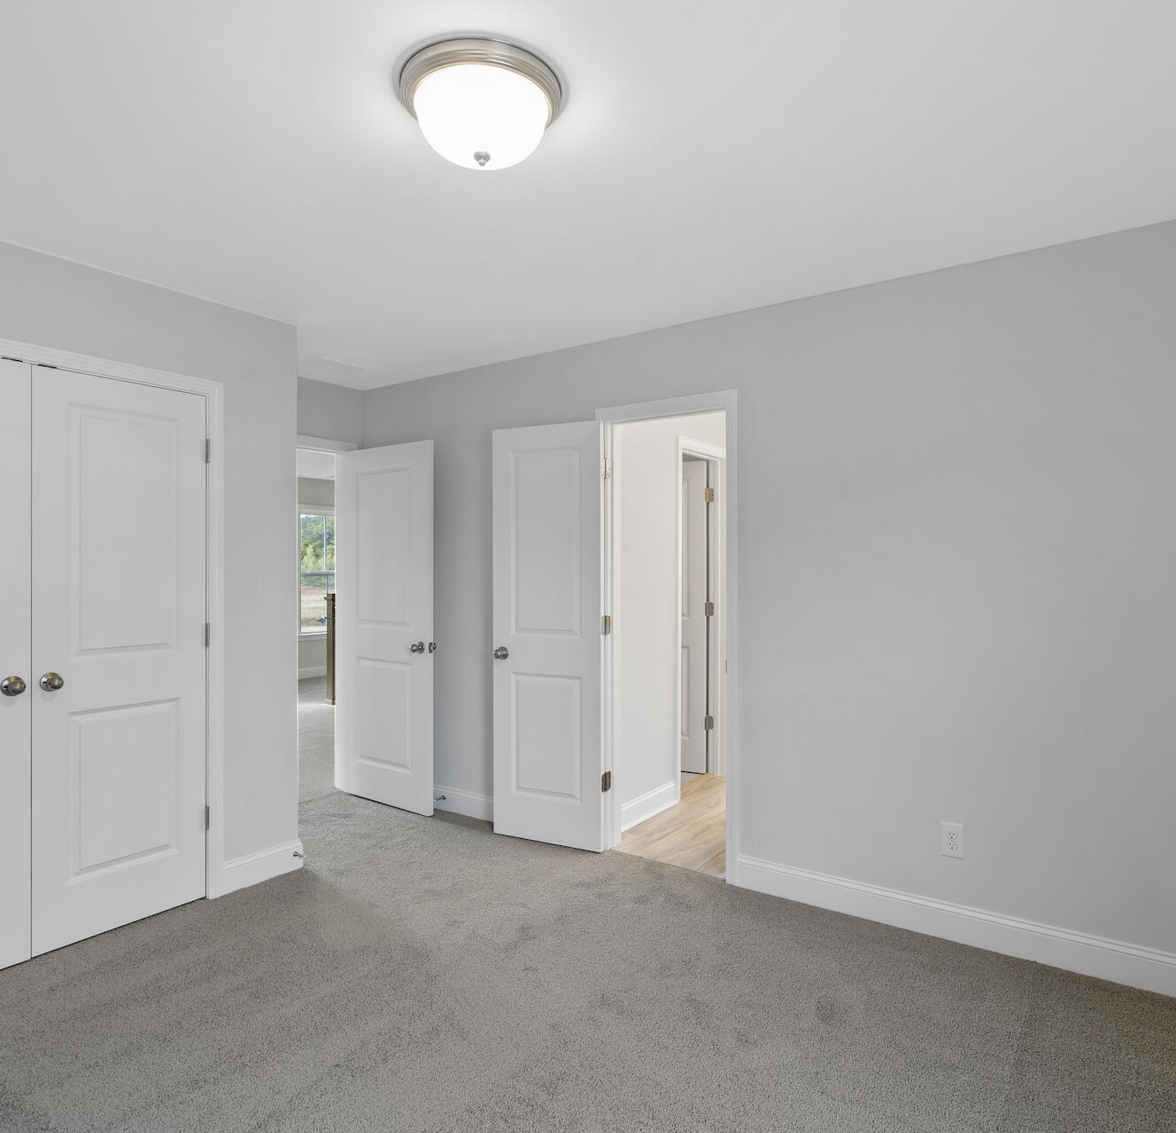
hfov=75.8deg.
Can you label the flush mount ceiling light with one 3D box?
[{"bbox_3d":[-0.241,-1.004,1.724,0.370,0.165,0.370,0,0,0],"label":"flush mount ceiling light"}]

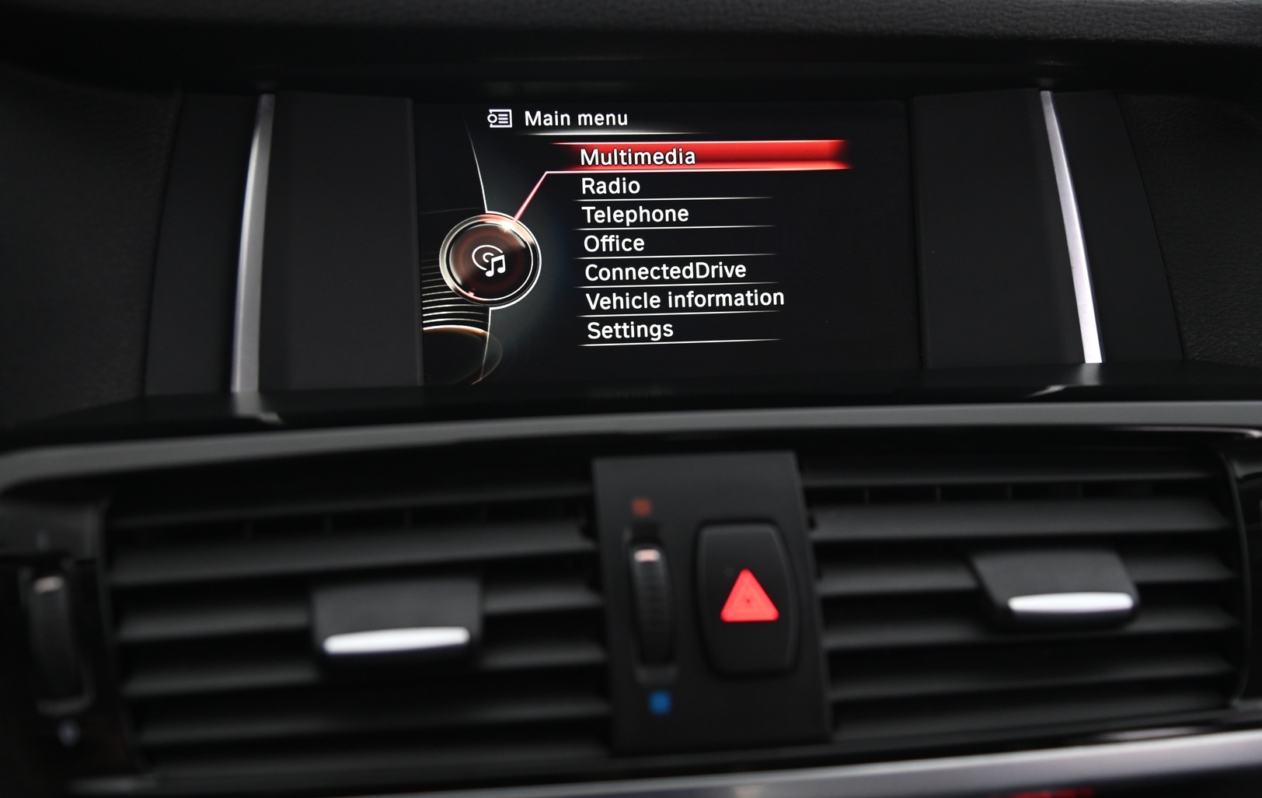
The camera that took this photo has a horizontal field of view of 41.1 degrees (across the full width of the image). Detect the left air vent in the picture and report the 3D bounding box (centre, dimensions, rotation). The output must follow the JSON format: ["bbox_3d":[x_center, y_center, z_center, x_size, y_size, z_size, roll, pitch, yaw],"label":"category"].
[{"bbox_3d":[-0.067,0.060,0.421,0.120,0.073,0.035,-2,-18,-9],"label":"left air vent"}]

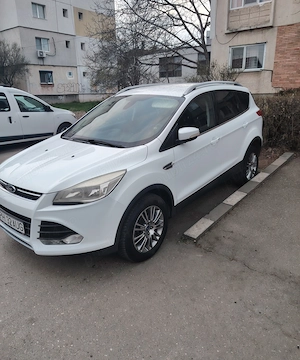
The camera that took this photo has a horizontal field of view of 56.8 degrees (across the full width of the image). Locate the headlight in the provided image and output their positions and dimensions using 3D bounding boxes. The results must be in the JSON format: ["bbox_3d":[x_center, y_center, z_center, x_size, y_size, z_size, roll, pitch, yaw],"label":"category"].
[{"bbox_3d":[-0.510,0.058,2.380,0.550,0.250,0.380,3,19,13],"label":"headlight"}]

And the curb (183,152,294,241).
[{"bbox_3d":[1.771,0.059,4.637,0.160,0.110,4.350,13,24,37],"label":"curb"}]

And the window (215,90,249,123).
[{"bbox_3d":[1.206,-1.092,4.053,0.120,0.450,1.340,-12,7,44],"label":"window"}]

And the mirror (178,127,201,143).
[{"bbox_3d":[0.390,-0.457,2.831,0.190,0.170,0.230,-19,25,-41],"label":"mirror"}]

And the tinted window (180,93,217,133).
[{"bbox_3d":[0.552,-0.759,3.272,0.110,0.520,1.000,-12,7,44],"label":"tinted window"}]

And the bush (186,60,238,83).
[{"bbox_3d":[2.004,-2.599,9.006,1.800,2.400,1.700,2,18,12],"label":"bush"}]

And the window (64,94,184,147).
[{"bbox_3d":[-0.339,-0.744,3.381,1.420,0.160,0.940,13,52,38],"label":"window"}]

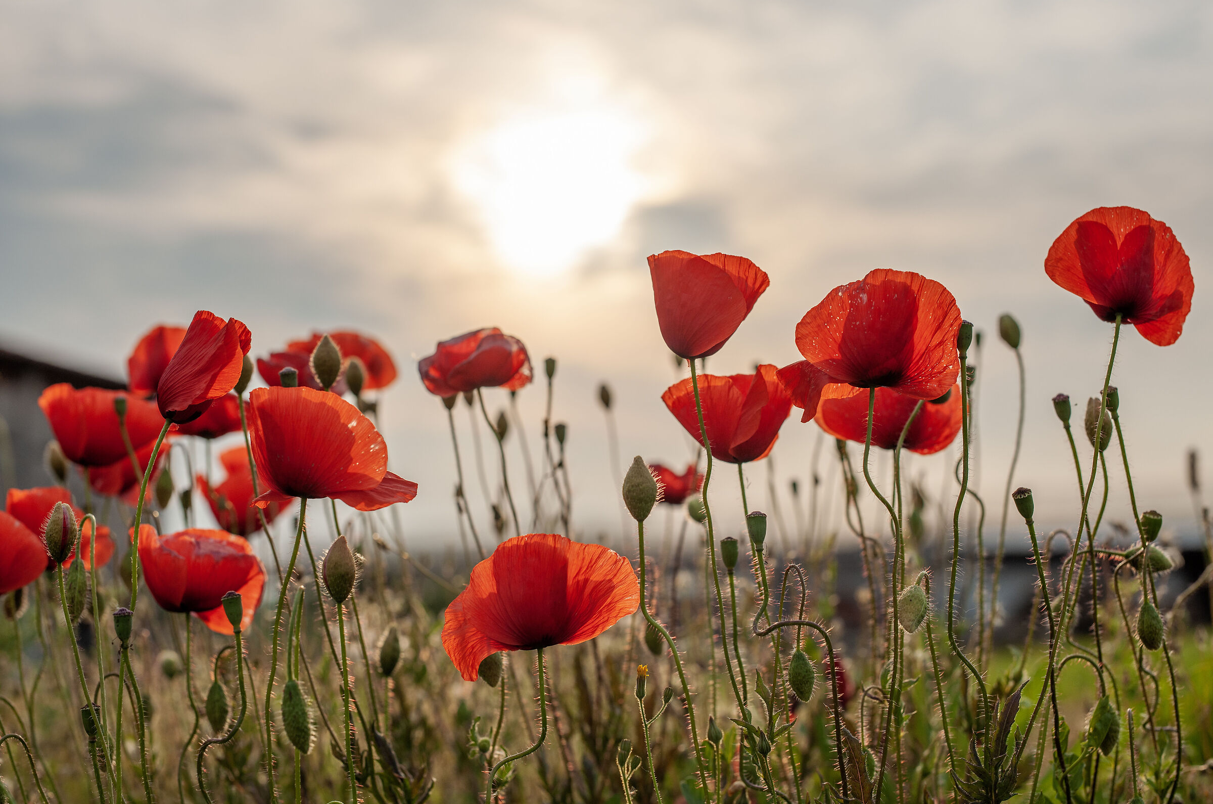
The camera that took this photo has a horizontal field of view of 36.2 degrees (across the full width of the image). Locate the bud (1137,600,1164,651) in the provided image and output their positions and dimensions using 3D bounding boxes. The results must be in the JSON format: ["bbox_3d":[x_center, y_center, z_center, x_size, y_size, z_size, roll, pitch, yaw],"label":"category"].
[{"bbox_3d":[0.229,0.094,0.780,0.011,0.021,0.011,-7,-5,16],"label":"bud"}]

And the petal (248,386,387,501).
[{"bbox_3d":[-0.113,0.016,0.725,0.054,0.045,0.041,-3,-3,0],"label":"petal"}]

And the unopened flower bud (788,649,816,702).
[{"bbox_3d":[0.069,0.096,0.650,0.009,0.019,0.009,-6,-6,0],"label":"unopened flower bud"}]

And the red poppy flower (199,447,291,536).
[{"bbox_3d":[-0.197,0.049,1.010,0.051,0.049,0.049,0,-5,0],"label":"red poppy flower"}]

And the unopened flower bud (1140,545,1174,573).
[{"bbox_3d":[0.238,0.069,0.810,0.022,0.011,0.011,21,0,0],"label":"unopened flower bud"}]

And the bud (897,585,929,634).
[{"bbox_3d":[0.122,0.083,0.740,0.012,0.020,0.012,12,-3,0],"label":"bud"}]

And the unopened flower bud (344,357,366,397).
[{"bbox_3d":[-0.126,-0.012,0.930,0.011,0.021,0.011,-1,-3,0],"label":"unopened flower bud"}]

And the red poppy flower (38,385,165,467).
[{"bbox_3d":[-0.242,0.011,0.890,0.064,0.039,0.060,-3,-3,0],"label":"red poppy flower"}]

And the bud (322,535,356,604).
[{"bbox_3d":[-0.102,0.064,0.710,0.013,0.026,0.012,3,-5,0],"label":"bud"}]

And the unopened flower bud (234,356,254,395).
[{"bbox_3d":[-0.163,-0.013,0.830,0.009,0.019,0.009,7,-5,-11],"label":"unopened flower bud"}]

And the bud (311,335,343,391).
[{"bbox_3d":[-0.116,-0.016,0.770,0.013,0.024,0.012,-2,-5,0],"label":"bud"}]

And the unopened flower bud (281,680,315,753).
[{"bbox_3d":[-0.121,0.124,0.730,0.011,0.029,0.011,-9,-5,-9],"label":"unopened flower bud"}]

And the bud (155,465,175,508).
[{"bbox_3d":[-0.238,0.046,1.000,0.010,0.023,0.010,1,-5,-13],"label":"bud"}]

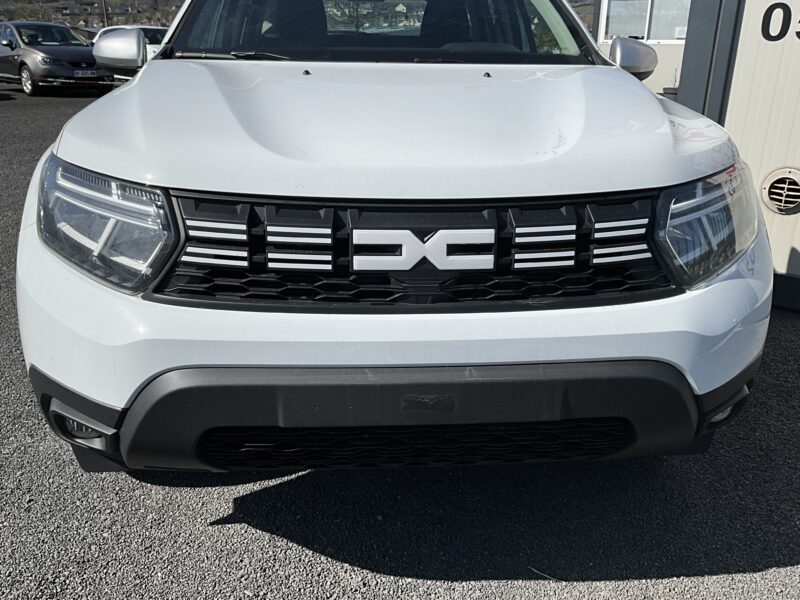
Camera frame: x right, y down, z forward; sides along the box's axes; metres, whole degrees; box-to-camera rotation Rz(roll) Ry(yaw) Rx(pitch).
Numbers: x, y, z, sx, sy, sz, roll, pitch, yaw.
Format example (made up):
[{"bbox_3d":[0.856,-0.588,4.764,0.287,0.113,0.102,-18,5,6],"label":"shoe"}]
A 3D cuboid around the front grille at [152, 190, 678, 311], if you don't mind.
[{"bbox_3d":[0.047,-0.104,1.361,1.070,0.225,0.130,-1,21,-5],"label":"front grille"}]

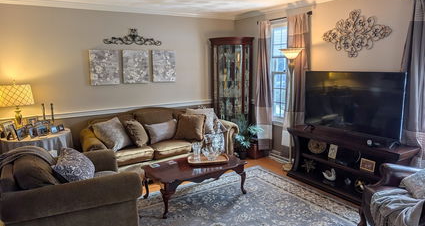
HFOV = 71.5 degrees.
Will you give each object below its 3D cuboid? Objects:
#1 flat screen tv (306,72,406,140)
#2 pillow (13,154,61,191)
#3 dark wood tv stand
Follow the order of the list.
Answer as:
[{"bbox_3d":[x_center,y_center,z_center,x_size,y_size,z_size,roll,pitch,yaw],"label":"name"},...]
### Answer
[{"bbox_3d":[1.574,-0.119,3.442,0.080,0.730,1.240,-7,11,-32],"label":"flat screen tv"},{"bbox_3d":[-1.532,0.557,2.604,0.220,0.430,0.470,-34,24,-24],"label":"pillow"},{"bbox_3d":[1.545,0.617,3.537,0.335,0.686,1.466,-7,11,-31],"label":"dark wood tv stand"}]

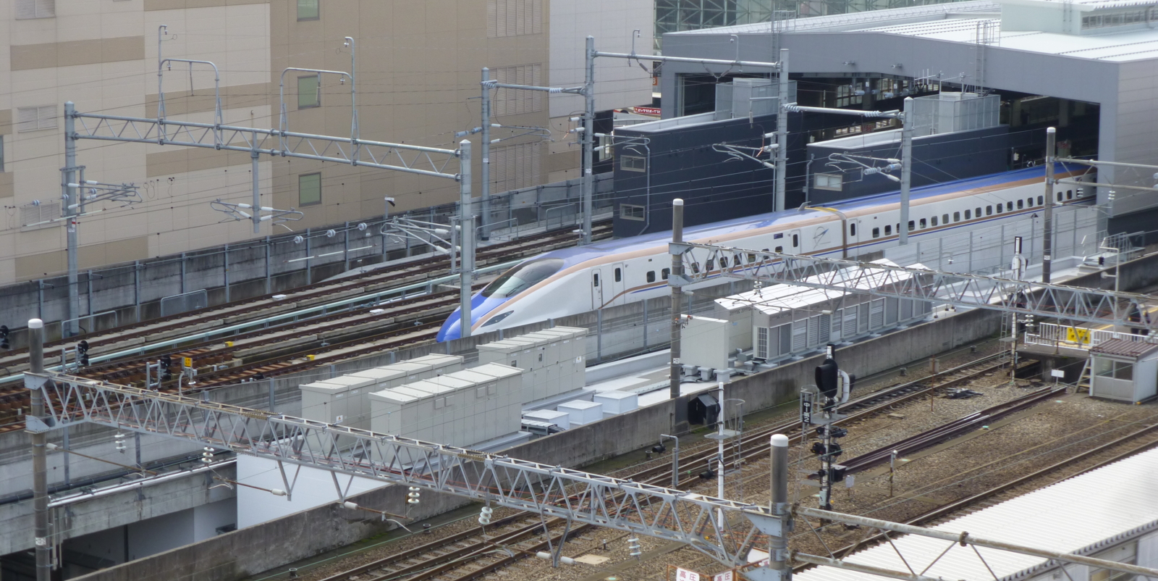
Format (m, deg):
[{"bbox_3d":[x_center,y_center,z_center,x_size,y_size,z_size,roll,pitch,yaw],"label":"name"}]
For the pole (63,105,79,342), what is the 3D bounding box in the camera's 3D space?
[{"bbox_3d":[-21.643,-3.046,107.188,0.370,10.002,0.370,8,13,39],"label":"pole"}]

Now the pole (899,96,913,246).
[{"bbox_3d":[15.400,-4.395,118.232,0.370,9.429,0.370,8,13,39],"label":"pole"}]

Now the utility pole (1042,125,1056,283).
[{"bbox_3d":[21.632,-3.257,115.692,0.350,8.533,0.350,8,13,39],"label":"utility pole"}]

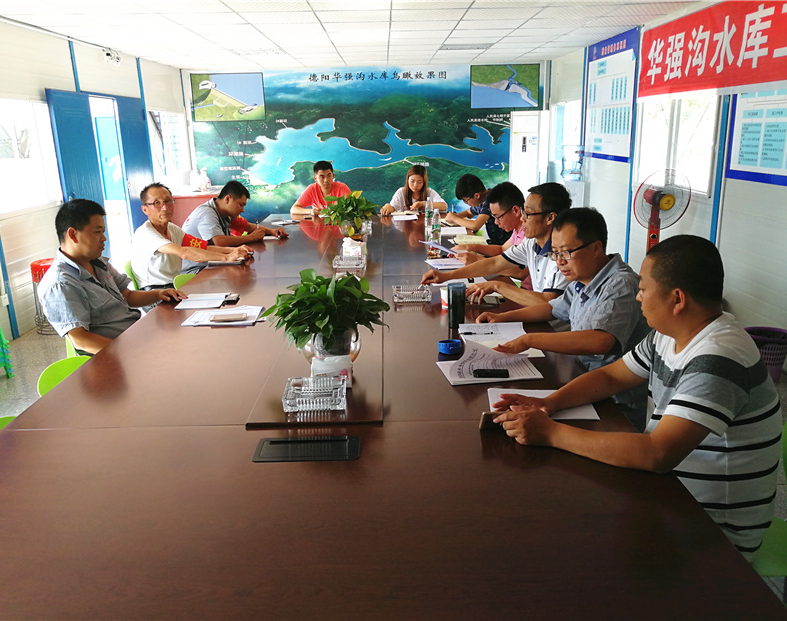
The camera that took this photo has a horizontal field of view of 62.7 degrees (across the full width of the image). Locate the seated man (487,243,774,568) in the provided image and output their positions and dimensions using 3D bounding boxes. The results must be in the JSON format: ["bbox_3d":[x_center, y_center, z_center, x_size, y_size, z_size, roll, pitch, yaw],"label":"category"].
[{"bbox_3d":[0.646,0.421,1.721,0.760,1.270,0.540,0,16,6],"label":"seated man"}]

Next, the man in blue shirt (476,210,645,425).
[{"bbox_3d":[0.656,0.253,2.349,0.600,1.260,0.520,-5,16,-12],"label":"man in blue shirt"}]

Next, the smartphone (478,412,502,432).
[{"bbox_3d":[0.304,0.283,1.696,0.152,0.072,0.009,-4,46,-8],"label":"smartphone"}]

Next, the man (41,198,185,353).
[{"bbox_3d":[-1.282,0.167,2.879,0.650,1.305,0.600,1,16,8],"label":"man"}]

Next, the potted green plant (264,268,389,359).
[{"bbox_3d":[-0.219,0.035,2.155,0.410,0.335,0.380,-2,16,0],"label":"potted green plant"}]

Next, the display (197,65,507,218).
[{"bbox_3d":[-0.436,-2.515,9.956,5.100,2.300,0.050,-2,16,-1],"label":"display"}]

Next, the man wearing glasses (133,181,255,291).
[{"bbox_3d":[-1.281,-0.169,4.037,0.740,1.240,0.520,3,16,15],"label":"man wearing glasses"}]

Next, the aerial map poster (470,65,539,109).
[{"bbox_3d":[1.690,-3.375,9.747,1.040,0.620,0.030,-2,16,-1],"label":"aerial map poster"}]

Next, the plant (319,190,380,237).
[{"bbox_3d":[-0.316,-0.686,4.603,0.430,0.350,0.410,-2,16,-1],"label":"plant"}]

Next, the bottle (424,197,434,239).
[{"bbox_3d":[0.250,-0.672,4.700,0.066,0.258,0.066,-2,16,-1],"label":"bottle"}]

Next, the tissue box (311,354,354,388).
[{"bbox_3d":[-0.196,0.189,2.033,0.125,0.100,0.070,-3,16,-6],"label":"tissue box"}]

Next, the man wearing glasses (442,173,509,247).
[{"bbox_3d":[0.717,-0.521,5.268,0.640,1.150,0.520,1,16,9],"label":"man wearing glasses"}]

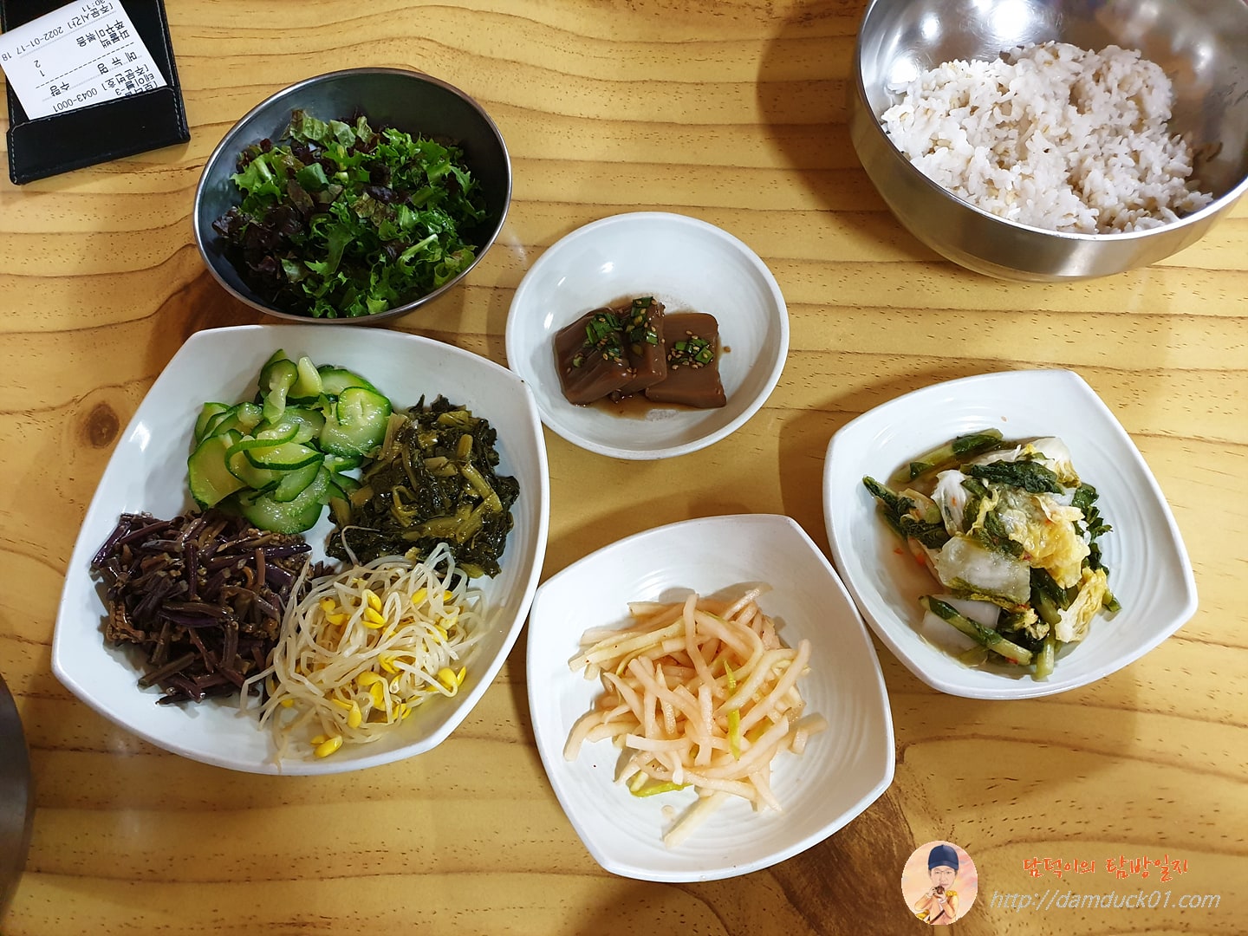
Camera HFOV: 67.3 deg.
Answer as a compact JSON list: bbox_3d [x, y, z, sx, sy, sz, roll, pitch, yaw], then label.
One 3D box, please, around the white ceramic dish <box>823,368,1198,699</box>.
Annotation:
[{"bbox_3d":[0.164,0.034,0.422,0.143,0.037,0.143,-19,68,-5],"label":"white ceramic dish"}]

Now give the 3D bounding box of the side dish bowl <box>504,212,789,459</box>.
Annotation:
[{"bbox_3d":[0.012,-0.061,0.469,0.137,0.033,0.137,-1,68,2],"label":"side dish bowl"}]

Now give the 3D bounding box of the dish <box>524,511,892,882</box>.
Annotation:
[{"bbox_3d":[0.034,0.097,0.401,0.141,0.037,0.141,-20,68,-6],"label":"dish"}]

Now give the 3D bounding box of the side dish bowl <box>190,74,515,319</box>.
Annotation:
[{"bbox_3d":[-0.133,-0.130,0.491,0.157,0.056,0.157,-1,68,2],"label":"side dish bowl"}]

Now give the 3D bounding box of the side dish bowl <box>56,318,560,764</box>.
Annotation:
[{"bbox_3d":[-0.136,0.036,0.430,0.204,0.043,0.204,9,68,6],"label":"side dish bowl"}]

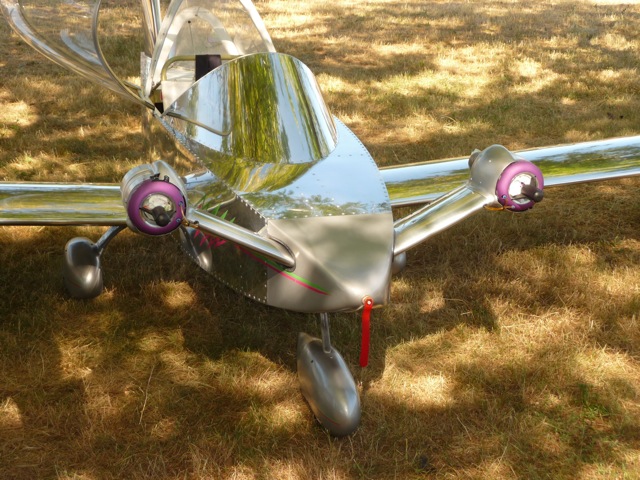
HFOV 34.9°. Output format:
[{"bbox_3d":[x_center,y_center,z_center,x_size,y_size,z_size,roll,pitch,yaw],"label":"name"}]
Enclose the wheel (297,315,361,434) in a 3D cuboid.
[{"bbox_3d":[0.018,0.394,3.112,0.140,0.310,0.430,-3,21,-14],"label":"wheel"}]

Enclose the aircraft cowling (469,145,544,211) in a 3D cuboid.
[{"bbox_3d":[0.551,-0.191,2.993,0.160,0.165,0.280,-4,21,-16],"label":"aircraft cowling"}]

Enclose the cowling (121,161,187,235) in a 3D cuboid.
[{"bbox_3d":[-0.446,-0.121,2.711,0.160,0.165,0.270,-4,21,-16],"label":"cowling"}]

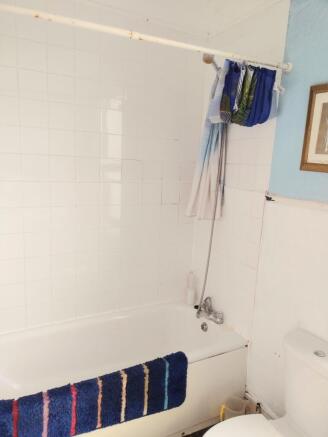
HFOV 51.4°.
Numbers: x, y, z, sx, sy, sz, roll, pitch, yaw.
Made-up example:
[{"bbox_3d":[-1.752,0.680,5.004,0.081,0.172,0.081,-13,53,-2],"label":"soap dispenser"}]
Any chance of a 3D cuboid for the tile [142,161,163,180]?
[{"bbox_3d":[-0.080,-0.328,2.344,0.150,0.150,0.010,-3,11,-29],"label":"tile"}]

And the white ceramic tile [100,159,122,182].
[{"bbox_3d":[-0.343,-0.313,2.184,0.149,0.149,0.010,-3,11,-29],"label":"white ceramic tile"}]

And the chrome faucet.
[{"bbox_3d":[0.295,0.633,2.365,0.140,0.145,0.225,-3,12,-29],"label":"chrome faucet"}]

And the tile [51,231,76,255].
[{"bbox_3d":[-0.630,0.150,2.131,0.150,0.150,0.010,-3,12,-29],"label":"tile"}]

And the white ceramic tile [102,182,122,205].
[{"bbox_3d":[-0.349,-0.164,2.209,0.149,0.149,0.010,-3,11,-29],"label":"white ceramic tile"}]

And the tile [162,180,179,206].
[{"bbox_3d":[0.046,-0.185,2.443,0.150,0.150,0.010,-3,11,-29],"label":"tile"}]

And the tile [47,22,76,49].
[{"bbox_3d":[-0.579,-1.039,1.923,0.150,0.150,0.010,-3,11,-29],"label":"tile"}]

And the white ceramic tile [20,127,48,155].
[{"bbox_3d":[-0.731,-0.440,1.937,0.149,0.149,0.010,-3,11,-29],"label":"white ceramic tile"}]

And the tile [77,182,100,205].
[{"bbox_3d":[-0.483,-0.156,2.151,0.150,0.150,0.010,-3,12,-29],"label":"tile"}]

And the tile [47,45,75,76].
[{"bbox_3d":[-0.581,-0.895,1.940,0.150,0.150,0.010,-3,12,-29],"label":"tile"}]

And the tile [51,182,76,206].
[{"bbox_3d":[-0.616,-0.149,2.076,0.150,0.150,0.010,-3,12,-29],"label":"tile"}]

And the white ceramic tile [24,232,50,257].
[{"bbox_3d":[-0.762,0.158,2.057,0.150,0.150,0.010,-3,12,-29],"label":"white ceramic tile"}]

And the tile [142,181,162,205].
[{"bbox_3d":[-0.083,-0.179,2.371,0.150,0.150,0.010,-3,11,-29],"label":"tile"}]

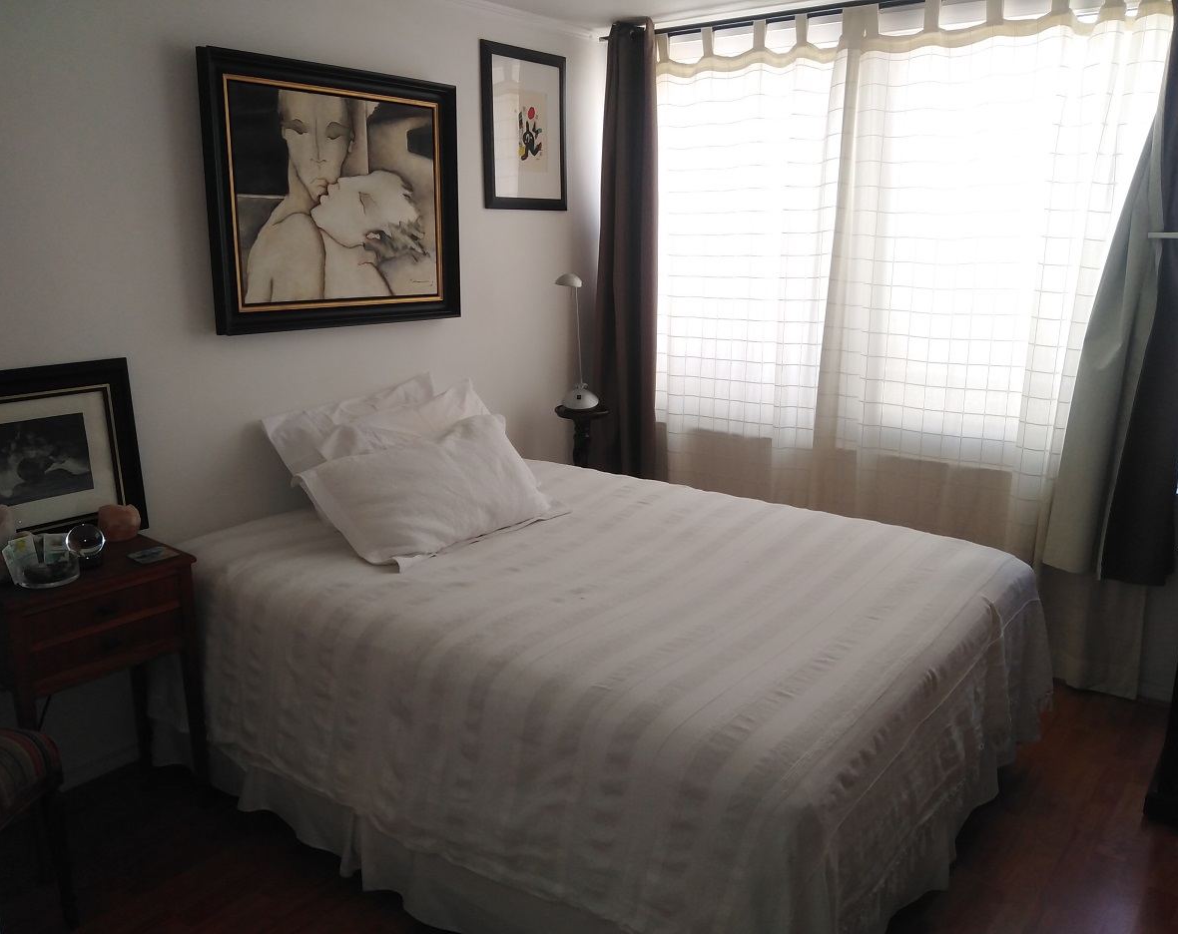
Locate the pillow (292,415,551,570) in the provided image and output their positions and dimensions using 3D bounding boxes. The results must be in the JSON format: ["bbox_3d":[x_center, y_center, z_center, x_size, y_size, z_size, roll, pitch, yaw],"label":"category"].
[{"bbox_3d":[-0.461,0.057,2.755,0.680,0.390,0.160,-13,-20,-42],"label":"pillow"}]

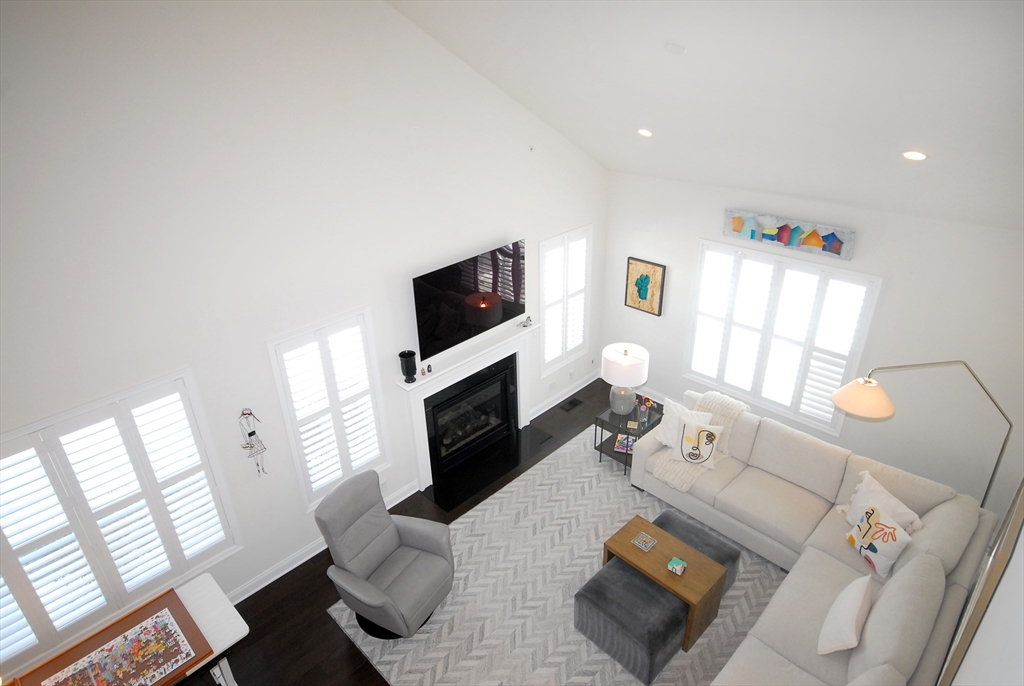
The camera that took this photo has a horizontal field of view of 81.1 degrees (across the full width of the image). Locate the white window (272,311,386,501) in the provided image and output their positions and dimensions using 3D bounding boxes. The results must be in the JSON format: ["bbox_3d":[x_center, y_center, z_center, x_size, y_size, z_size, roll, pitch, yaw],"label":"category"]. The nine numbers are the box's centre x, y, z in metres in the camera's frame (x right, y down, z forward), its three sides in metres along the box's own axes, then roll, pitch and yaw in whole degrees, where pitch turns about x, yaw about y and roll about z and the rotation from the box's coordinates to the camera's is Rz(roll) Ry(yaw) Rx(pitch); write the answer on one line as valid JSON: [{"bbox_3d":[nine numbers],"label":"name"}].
[{"bbox_3d":[-1.538,0.570,5.197,0.070,1.603,0.831,23,36,39],"label":"white window"}]

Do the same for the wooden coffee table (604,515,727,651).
[{"bbox_3d":[1.215,1.931,4.866,0.459,0.542,0.831,-25,35,-37],"label":"wooden coffee table"}]

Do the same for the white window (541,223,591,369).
[{"bbox_3d":[0.613,-0.498,7.123,0.080,1.684,0.924,23,36,39],"label":"white window"}]

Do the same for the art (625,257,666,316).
[{"bbox_3d":[1.602,-0.683,7.243,0.498,0.633,0.040,23,36,39],"label":"art"}]

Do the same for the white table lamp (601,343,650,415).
[{"bbox_3d":[1.190,0.413,6.341,0.475,0.736,0.475,-1,27,1],"label":"white table lamp"}]

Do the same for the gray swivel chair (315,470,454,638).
[{"bbox_3d":[-0.979,1.740,4.803,0.880,1.050,0.820,14,31,28],"label":"gray swivel chair"}]

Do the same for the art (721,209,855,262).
[{"bbox_3d":[2.644,-1.062,5.780,1.237,0.286,0.040,23,36,39],"label":"art"}]

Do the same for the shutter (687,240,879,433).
[{"bbox_3d":[2.707,-0.100,6.286,1.776,1.710,0.080,23,36,39],"label":"shutter"}]

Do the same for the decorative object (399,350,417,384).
[{"bbox_3d":[-0.946,0.234,5.570,0.156,0.280,0.156,-1,27,1],"label":"decorative object"}]

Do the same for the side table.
[{"bbox_3d":[1.280,1.038,6.554,0.513,0.574,0.524,22,36,38],"label":"side table"}]

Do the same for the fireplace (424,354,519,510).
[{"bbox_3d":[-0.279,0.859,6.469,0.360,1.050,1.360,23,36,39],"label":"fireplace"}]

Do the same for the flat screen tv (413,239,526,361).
[{"bbox_3d":[-0.377,-0.452,5.905,0.050,0.834,1.431,23,36,39],"label":"flat screen tv"}]

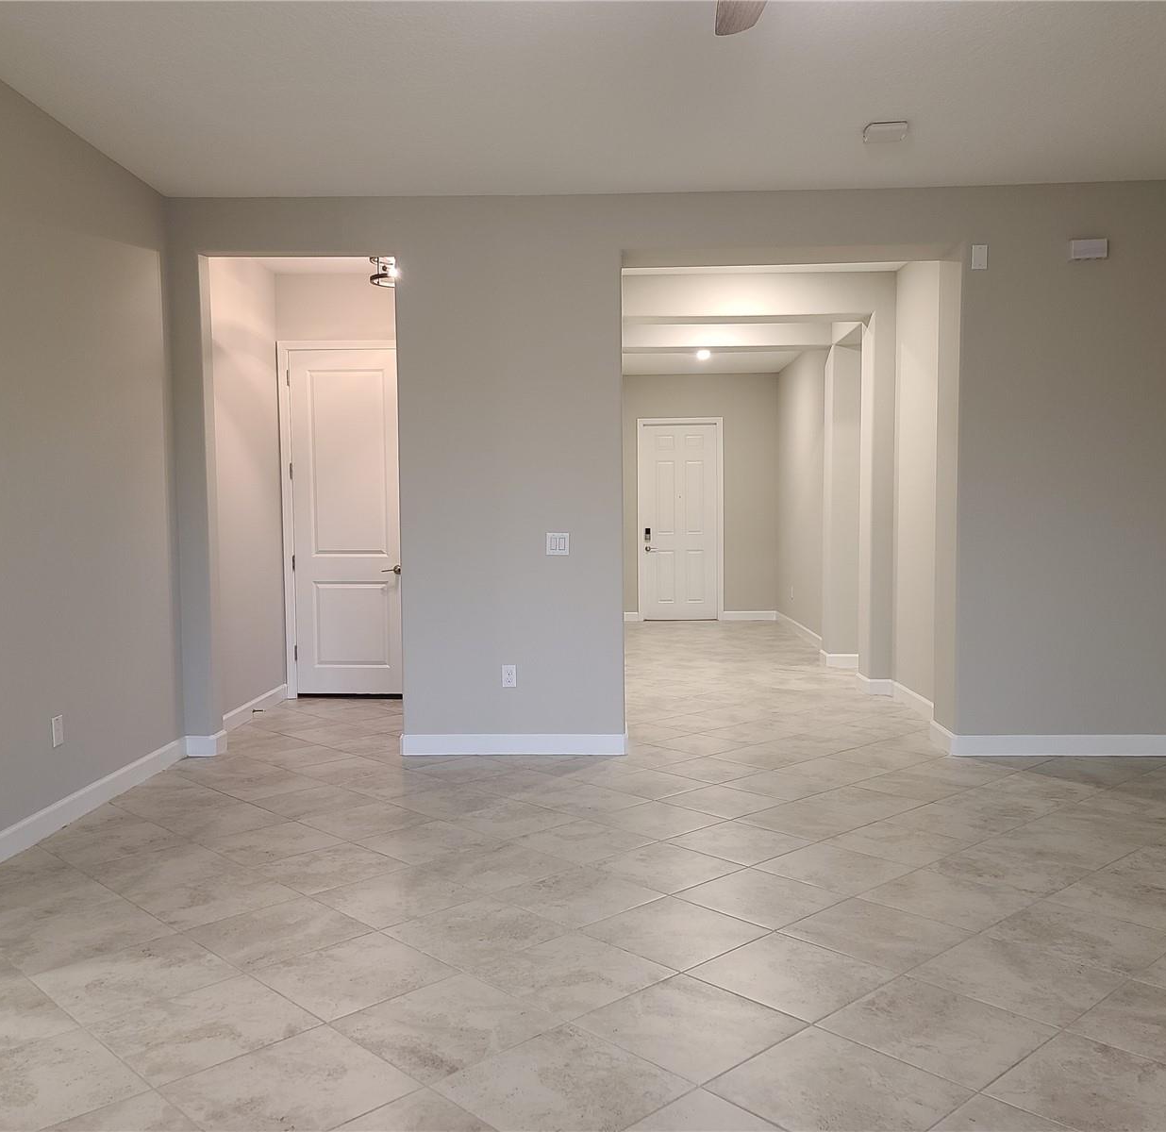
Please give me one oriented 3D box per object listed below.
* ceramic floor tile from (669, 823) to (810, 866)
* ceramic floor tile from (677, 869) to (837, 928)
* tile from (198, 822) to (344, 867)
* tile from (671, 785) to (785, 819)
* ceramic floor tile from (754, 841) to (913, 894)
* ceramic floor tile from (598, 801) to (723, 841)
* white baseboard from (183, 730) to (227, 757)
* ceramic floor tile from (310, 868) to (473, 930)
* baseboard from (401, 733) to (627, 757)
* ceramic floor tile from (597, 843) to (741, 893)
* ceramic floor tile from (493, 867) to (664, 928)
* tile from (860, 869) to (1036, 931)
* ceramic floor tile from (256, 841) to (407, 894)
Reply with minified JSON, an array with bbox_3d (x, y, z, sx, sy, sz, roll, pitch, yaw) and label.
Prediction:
[{"bbox_3d":[0.631,1.117,4.395,0.445,0.010,0.445,-3,4,-44],"label":"ceramic floor tile"},{"bbox_3d":[0.611,1.127,3.690,0.438,0.010,0.438,-3,4,-43],"label":"ceramic floor tile"},{"bbox_3d":[-1.269,1.133,4.438,0.445,0.010,0.445,-3,4,-44],"label":"tile"},{"bbox_3d":[0.646,1.088,5.027,0.445,0.010,0.445,-3,4,-44],"label":"tile"},{"bbox_3d":[0.934,1.126,4.043,0.441,0.010,0.441,-3,4,-44],"label":"ceramic floor tile"},{"bbox_3d":[0.322,1.105,4.718,0.445,0.010,0.445,-3,4,-44],"label":"ceramic floor tile"},{"bbox_3d":[-2.086,0.974,6.006,0.190,0.115,0.150,0,3,1],"label":"white baseboard"},{"bbox_3d":[-0.649,1.157,3.791,0.445,0.010,0.445,-3,4,-44],"label":"ceramic floor tile"},{"bbox_3d":[-0.383,0.990,6.018,1.252,0.115,0.015,0,3,2],"label":"baseboard"},{"bbox_3d":[0.309,1.115,4.011,0.438,0.010,0.438,-3,4,-43],"label":"ceramic floor tile"},{"bbox_3d":[-0.011,1.130,3.710,0.438,0.010,0.438,-3,4,-43],"label":"ceramic floor tile"},{"bbox_3d":[1.232,1.125,3.670,0.438,0.010,0.438,-3,4,-43],"label":"tile"},{"bbox_3d":[-0.934,1.120,4.050,0.438,0.010,0.438,-3,4,-43],"label":"ceramic floor tile"}]

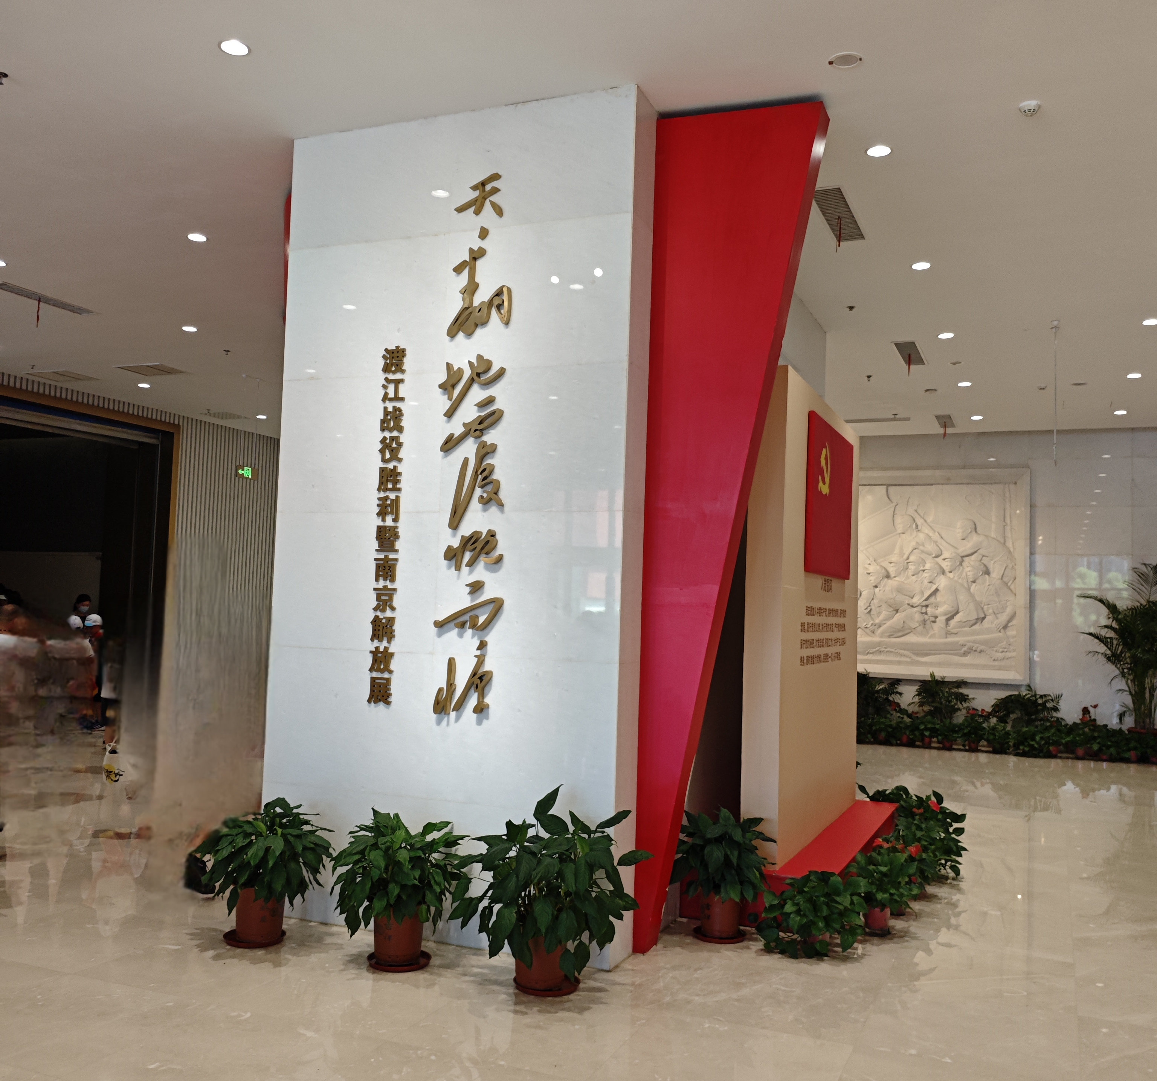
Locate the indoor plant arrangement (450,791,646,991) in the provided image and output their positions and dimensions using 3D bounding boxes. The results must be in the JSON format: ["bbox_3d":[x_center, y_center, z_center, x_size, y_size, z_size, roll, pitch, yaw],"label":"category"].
[{"bbox_3d":[-0.124,1.483,4.668,0.847,0.886,0.729,0,-4,23],"label":"indoor plant arrangement"}]

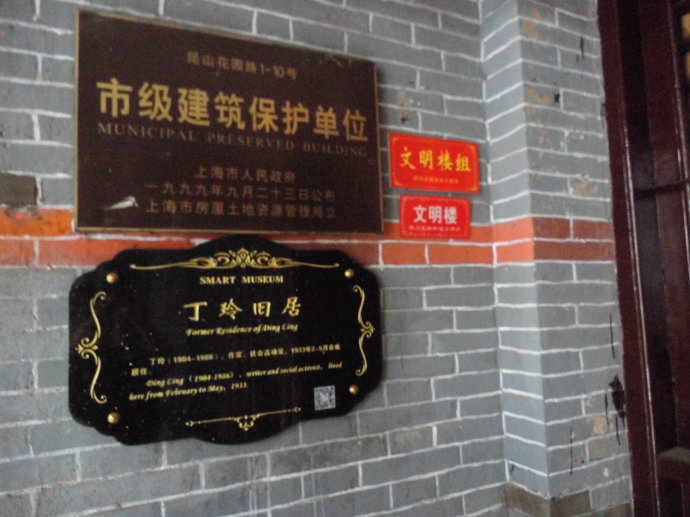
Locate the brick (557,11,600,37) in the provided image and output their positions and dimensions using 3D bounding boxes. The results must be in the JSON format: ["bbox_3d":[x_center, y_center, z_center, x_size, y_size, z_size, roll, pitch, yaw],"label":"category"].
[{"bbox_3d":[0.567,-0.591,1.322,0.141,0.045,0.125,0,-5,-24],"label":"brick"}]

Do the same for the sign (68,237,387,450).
[{"bbox_3d":[-0.193,0.154,0.962,0.594,0.395,0.018,0,-5,-24],"label":"sign"}]

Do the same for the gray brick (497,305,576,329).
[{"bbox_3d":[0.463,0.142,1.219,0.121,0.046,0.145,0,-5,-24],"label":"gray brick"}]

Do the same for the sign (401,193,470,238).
[{"bbox_3d":[0.215,-0.096,1.178,0.195,0.097,0.008,0,-5,-24],"label":"sign"}]

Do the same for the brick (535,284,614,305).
[{"bbox_3d":[0.531,0.089,1.240,0.262,0.047,0.120,0,-5,-24],"label":"brick"}]

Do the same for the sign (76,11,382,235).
[{"bbox_3d":[-0.198,-0.244,0.997,0.597,0.392,0.022,0,-5,-24],"label":"sign"}]

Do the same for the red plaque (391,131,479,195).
[{"bbox_3d":[0.217,-0.222,1.189,0.250,0.126,0.008,0,-5,-24],"label":"red plaque"}]

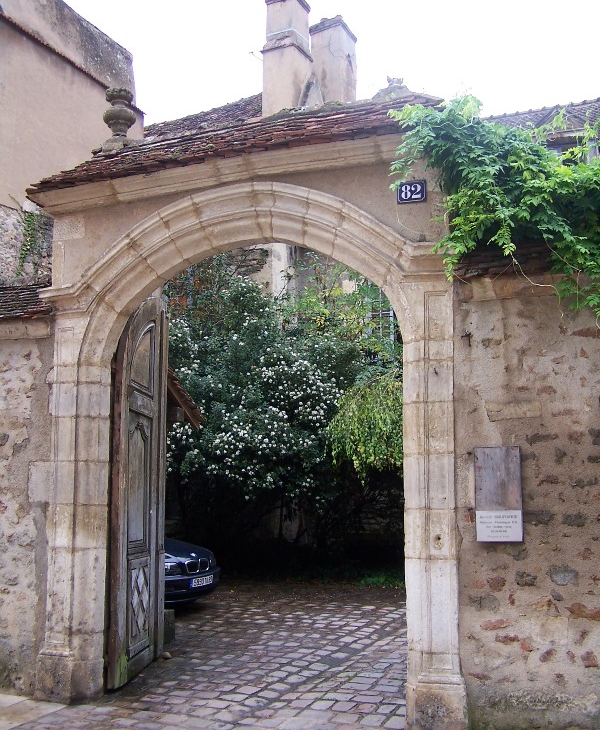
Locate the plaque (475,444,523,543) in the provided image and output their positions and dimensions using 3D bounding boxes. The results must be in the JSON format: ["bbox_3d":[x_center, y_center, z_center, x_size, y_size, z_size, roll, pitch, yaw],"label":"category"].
[{"bbox_3d":[1.240,0.806,5.485,0.283,0.590,0.035,-3,-7,22],"label":"plaque"}]

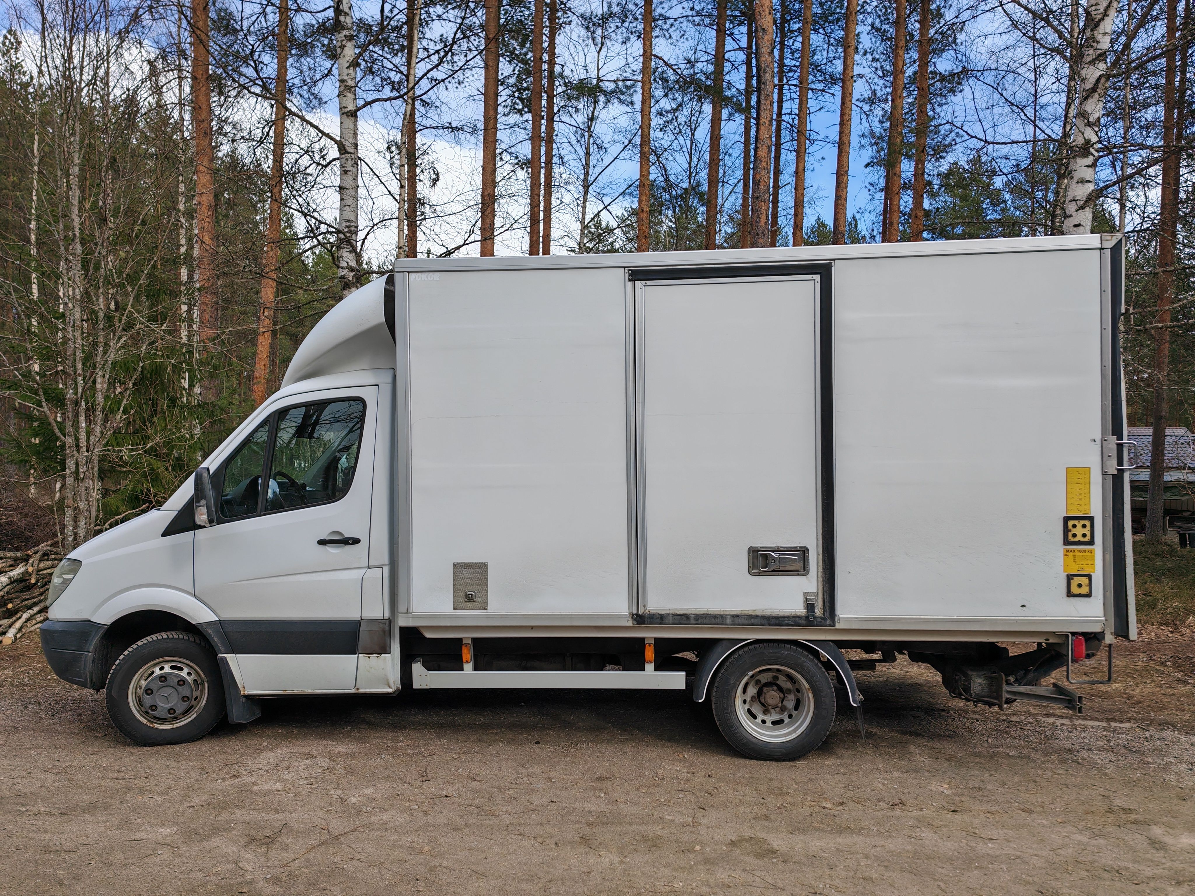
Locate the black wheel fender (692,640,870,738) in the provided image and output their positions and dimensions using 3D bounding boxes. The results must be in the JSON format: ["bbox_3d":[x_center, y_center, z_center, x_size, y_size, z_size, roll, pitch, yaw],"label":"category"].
[{"bbox_3d":[1.046,1.338,5.266,0.950,0.600,0.460,-1,0,6],"label":"black wheel fender"}]

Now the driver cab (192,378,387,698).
[{"bbox_3d":[-1.745,0.505,6.302,1.200,1.920,1.930,-1,0,6],"label":"driver cab"}]

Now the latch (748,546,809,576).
[{"bbox_3d":[0.993,0.619,4.924,0.330,0.160,0.055,-1,0,6],"label":"latch"}]

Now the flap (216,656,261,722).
[{"bbox_3d":[-2.189,1.456,5.516,0.140,0.430,0.280,-1,0,6],"label":"flap"}]

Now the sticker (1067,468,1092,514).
[{"bbox_3d":[2.544,0.228,4.745,0.122,0.245,0.005,-1,0,6],"label":"sticker"}]

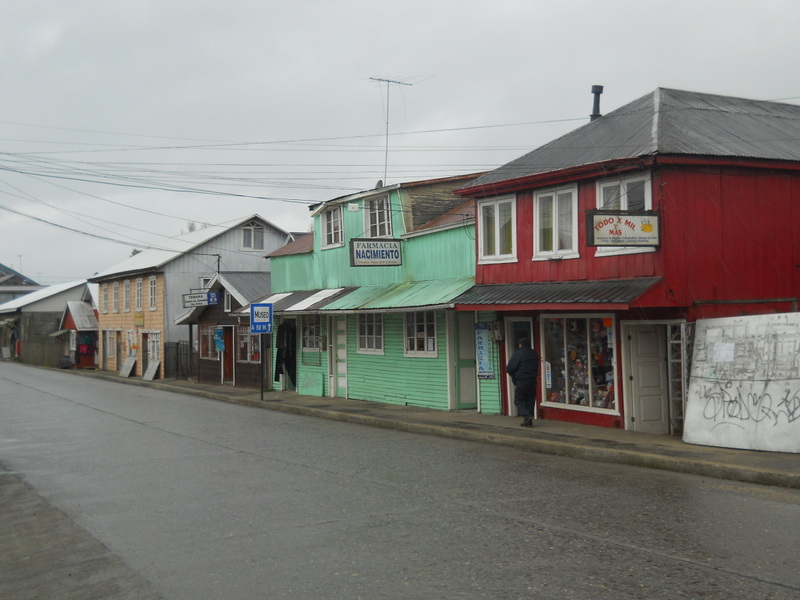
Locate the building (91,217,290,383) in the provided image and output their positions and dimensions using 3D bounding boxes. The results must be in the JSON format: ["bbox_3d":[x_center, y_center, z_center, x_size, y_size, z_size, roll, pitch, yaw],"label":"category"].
[{"bbox_3d":[-9.675,-0.065,52.484,9.500,7.400,13.000,0,-1,-30],"label":"building"}]

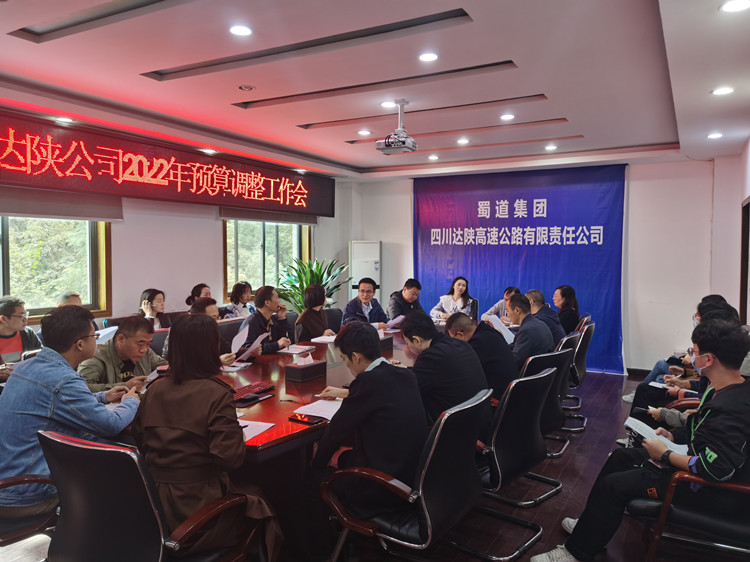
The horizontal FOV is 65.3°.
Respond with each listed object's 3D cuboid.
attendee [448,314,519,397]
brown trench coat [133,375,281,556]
[{"bbox_3d":[0.620,0.797,4.089,0.850,1.180,0.550,2,3,29],"label":"attendee"},{"bbox_3d":[-0.642,0.695,2.230,0.490,0.700,0.500,1,3,25],"label":"brown trench coat"}]

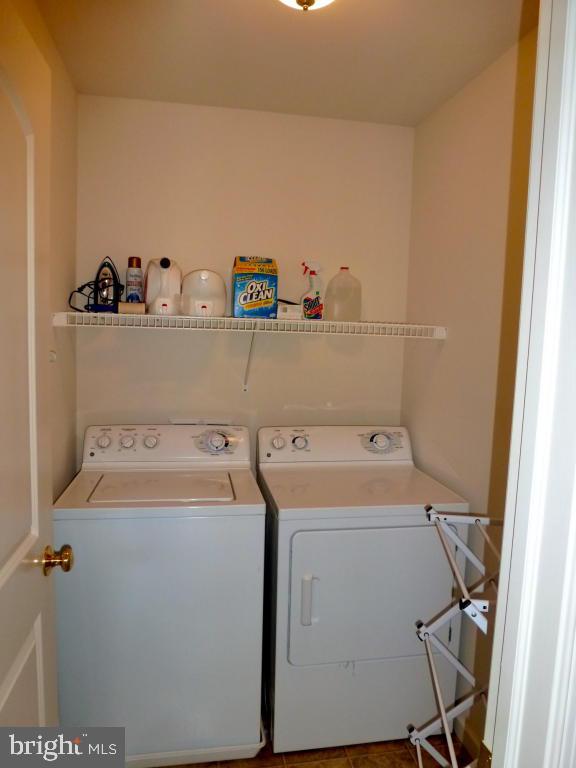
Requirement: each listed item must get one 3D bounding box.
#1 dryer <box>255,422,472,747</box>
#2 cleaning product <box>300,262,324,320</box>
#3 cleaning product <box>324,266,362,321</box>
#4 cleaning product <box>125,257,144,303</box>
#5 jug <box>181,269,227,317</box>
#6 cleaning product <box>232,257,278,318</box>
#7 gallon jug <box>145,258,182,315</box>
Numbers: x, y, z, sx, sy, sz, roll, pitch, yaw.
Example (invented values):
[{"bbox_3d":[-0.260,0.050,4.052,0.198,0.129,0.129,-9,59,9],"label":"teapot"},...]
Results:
[{"bbox_3d":[0.246,0.757,2.193,0.686,1.079,0.675,1,6,-10],"label":"dryer"},{"bbox_3d":[0.101,-0.381,2.200,0.097,0.254,0.065,-1,6,-20],"label":"cleaning product"},{"bbox_3d":[0.242,-0.384,2.316,0.158,0.244,0.155,1,6,-10],"label":"cleaning product"},{"bbox_3d":[-0.605,-0.383,2.111,0.064,0.234,0.064,1,6,-10],"label":"cleaning product"},{"bbox_3d":[-0.337,-0.355,2.139,0.172,0.188,0.270,1,6,-10],"label":"jug"},{"bbox_3d":[-0.133,-0.379,2.130,0.170,0.249,0.125,1,6,-10],"label":"cleaning product"},{"bbox_3d":[-0.489,-0.374,2.111,0.143,0.223,0.270,1,6,-10],"label":"gallon jug"}]

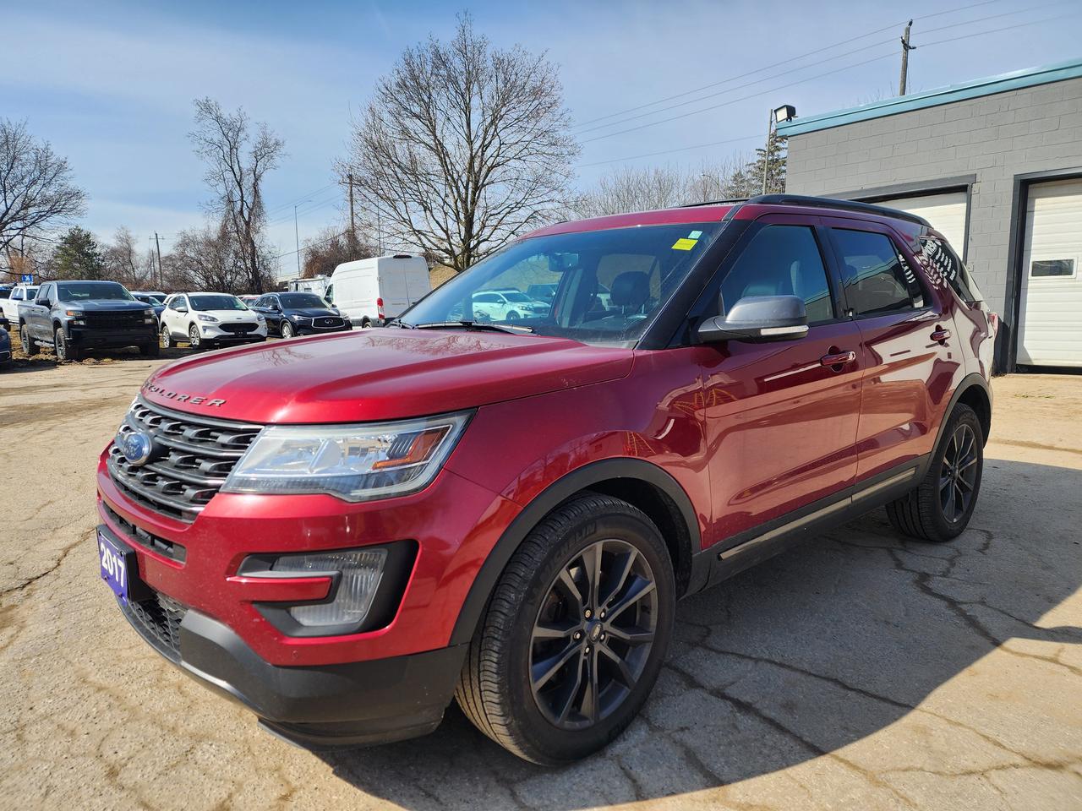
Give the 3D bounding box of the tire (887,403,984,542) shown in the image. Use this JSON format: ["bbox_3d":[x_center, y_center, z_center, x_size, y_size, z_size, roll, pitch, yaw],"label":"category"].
[{"bbox_3d":[2.232,0.365,4.067,0.760,0.760,0.260,-8,10,-41],"label":"tire"}]

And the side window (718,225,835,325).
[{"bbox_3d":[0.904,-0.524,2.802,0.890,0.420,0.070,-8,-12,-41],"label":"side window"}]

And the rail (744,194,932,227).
[{"bbox_3d":[1.573,-0.960,3.604,1.950,0.090,0.075,-8,10,-41],"label":"rail"}]

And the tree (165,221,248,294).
[{"bbox_3d":[-21.337,-8.573,46.000,4.900,6.300,4.600,-4,9,-27],"label":"tree"}]

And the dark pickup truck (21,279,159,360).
[{"bbox_3d":[-12.430,-2.322,19.566,5.870,1.960,2.060,7,11,44],"label":"dark pickup truck"}]

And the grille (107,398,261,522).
[{"bbox_3d":[-1.115,0.144,2.125,0.190,0.310,1.030,8,0,-43],"label":"grille"}]

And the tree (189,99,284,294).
[{"bbox_3d":[-19.866,-12.848,47.000,5.600,13.800,5.200,-4,9,-25],"label":"tree"}]

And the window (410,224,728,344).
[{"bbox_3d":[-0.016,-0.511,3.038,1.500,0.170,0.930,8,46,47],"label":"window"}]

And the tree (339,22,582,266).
[{"bbox_3d":[-4.068,-12.942,37.000,12.200,14.300,12.000,-2,8,-6],"label":"tree"}]

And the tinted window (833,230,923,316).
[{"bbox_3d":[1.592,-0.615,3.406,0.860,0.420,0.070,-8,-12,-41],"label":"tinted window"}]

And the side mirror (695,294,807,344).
[{"bbox_3d":[0.678,-0.273,2.308,0.270,0.165,0.270,-7,10,-41],"label":"side mirror"}]

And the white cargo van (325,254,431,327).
[{"bbox_3d":[-6.254,-3.820,26.256,2.060,2.680,5.980,-7,10,-37],"label":"white cargo van"}]

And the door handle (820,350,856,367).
[{"bbox_3d":[1.157,-0.181,2.788,0.240,0.048,0.060,-7,10,-41],"label":"door handle"}]

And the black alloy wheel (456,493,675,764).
[{"bbox_3d":[0.088,0.633,2.127,0.755,0.760,0.265,-8,11,-43],"label":"black alloy wheel"}]

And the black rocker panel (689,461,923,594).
[{"bbox_3d":[1.175,0.449,3.007,1.920,0.200,0.110,-7,11,-41],"label":"black rocker panel"}]

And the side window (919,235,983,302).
[{"bbox_3d":[2.324,-0.758,4.038,0.900,0.350,0.100,-7,-1,-44],"label":"side window"}]

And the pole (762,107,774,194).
[{"bbox_3d":[9.365,-7.813,30.000,0.130,9.300,0.130,-1,8,0],"label":"pole"}]

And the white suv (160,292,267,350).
[{"bbox_3d":[-9.958,-2.589,21.800,1.880,1.680,4.580,-8,11,-43],"label":"white suv"}]

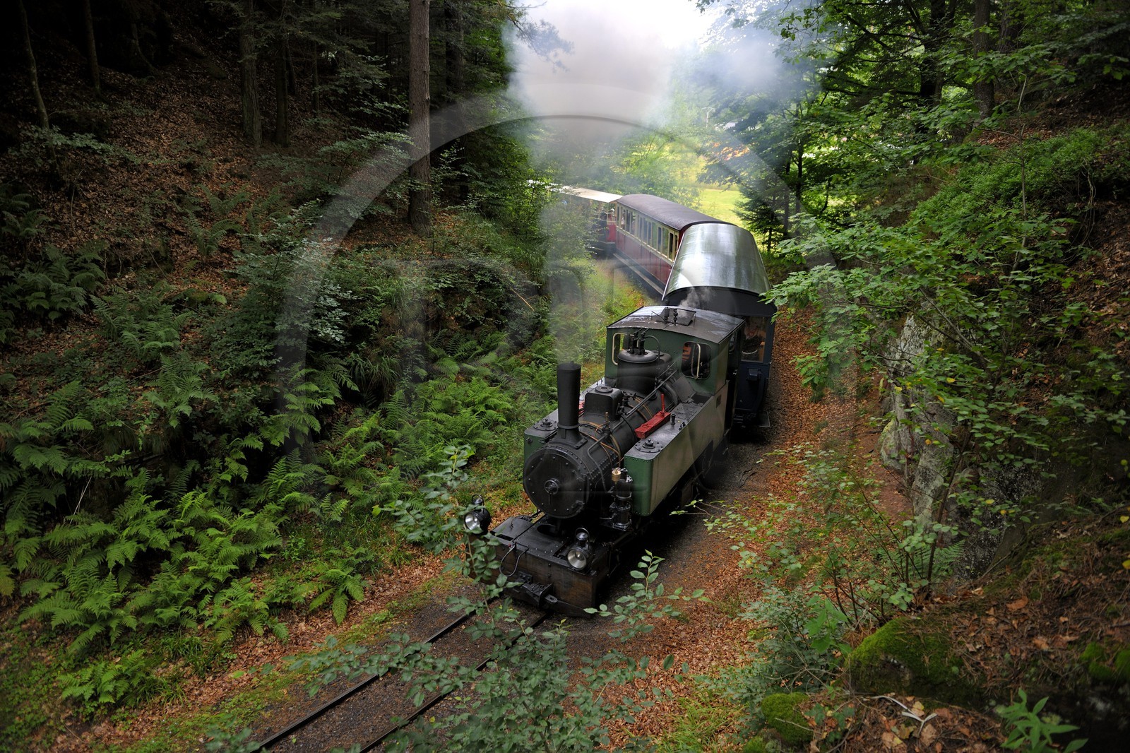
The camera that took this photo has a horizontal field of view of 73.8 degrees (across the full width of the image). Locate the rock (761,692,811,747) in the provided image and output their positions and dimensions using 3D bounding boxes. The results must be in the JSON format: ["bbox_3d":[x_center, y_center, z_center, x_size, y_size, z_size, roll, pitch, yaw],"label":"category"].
[{"bbox_3d":[0.925,1.439,3.150,0.220,0.200,0.220,5,20,14],"label":"rock"}]

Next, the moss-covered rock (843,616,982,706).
[{"bbox_3d":[1.600,1.318,3.450,0.600,0.340,0.460,7,21,18],"label":"moss-covered rock"}]

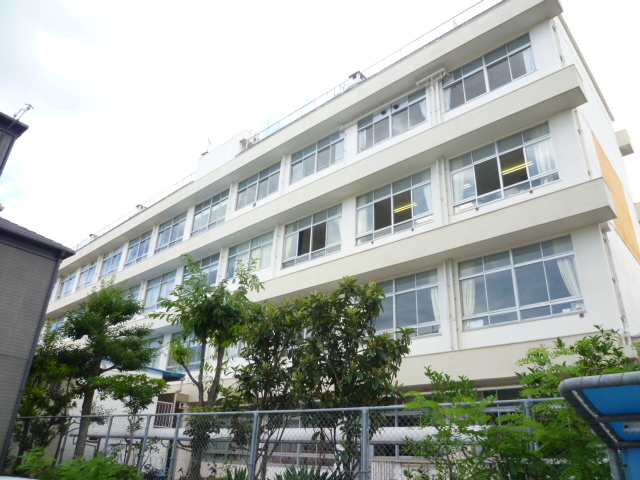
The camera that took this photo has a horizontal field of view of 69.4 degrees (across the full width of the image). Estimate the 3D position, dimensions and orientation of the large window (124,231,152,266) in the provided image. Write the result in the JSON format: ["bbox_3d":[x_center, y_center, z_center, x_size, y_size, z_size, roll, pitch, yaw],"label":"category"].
[{"bbox_3d":[-12.641,0.671,32.152,3.380,2.146,0.150,-19,-33,38],"label":"large window"}]

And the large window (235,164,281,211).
[{"bbox_3d":[-3.282,-2.771,24.479,3.385,1.691,0.150,-19,-33,38],"label":"large window"}]

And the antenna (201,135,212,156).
[{"bbox_3d":[-7.382,-6.141,30.194,0.600,1.650,0.500,-19,-33,38],"label":"antenna"}]

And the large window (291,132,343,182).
[{"bbox_3d":[-0.166,-3.955,22.527,3.459,1.710,0.180,-19,-33,38],"label":"large window"}]

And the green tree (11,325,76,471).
[{"bbox_3d":[-8.788,5.037,15.225,2.200,5.557,2.200,16,-28,-25],"label":"green tree"}]

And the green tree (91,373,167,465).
[{"bbox_3d":[-4.822,4.934,11.706,1.800,3.077,1.800,12,-27,-18],"label":"green tree"}]

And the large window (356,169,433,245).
[{"bbox_3d":[2.725,-1.187,17.528,3.391,2.218,0.150,-19,-33,38],"label":"large window"}]

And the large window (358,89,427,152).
[{"bbox_3d":[3.010,-5.052,19.884,3.459,1.710,0.180,-19,-33,38],"label":"large window"}]

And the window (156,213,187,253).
[{"bbox_3d":[-9.523,-0.409,29.560,3.381,2.146,0.150,-19,-33,38],"label":"window"}]

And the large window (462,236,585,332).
[{"bbox_3d":[5.834,1.347,13.706,3.459,2.257,0.180,-19,-33,38],"label":"large window"}]

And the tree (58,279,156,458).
[{"bbox_3d":[-6.430,4.100,13.550,2.800,5.900,2.700,-19,-33,38],"label":"tree"}]

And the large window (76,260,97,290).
[{"bbox_3d":[-19.234,2.843,38.280,3.459,2.189,0.180,-19,-33,38],"label":"large window"}]

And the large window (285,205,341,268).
[{"bbox_3d":[-0.371,-0.121,20.106,3.388,2.203,0.150,-19,-33,38],"label":"large window"}]

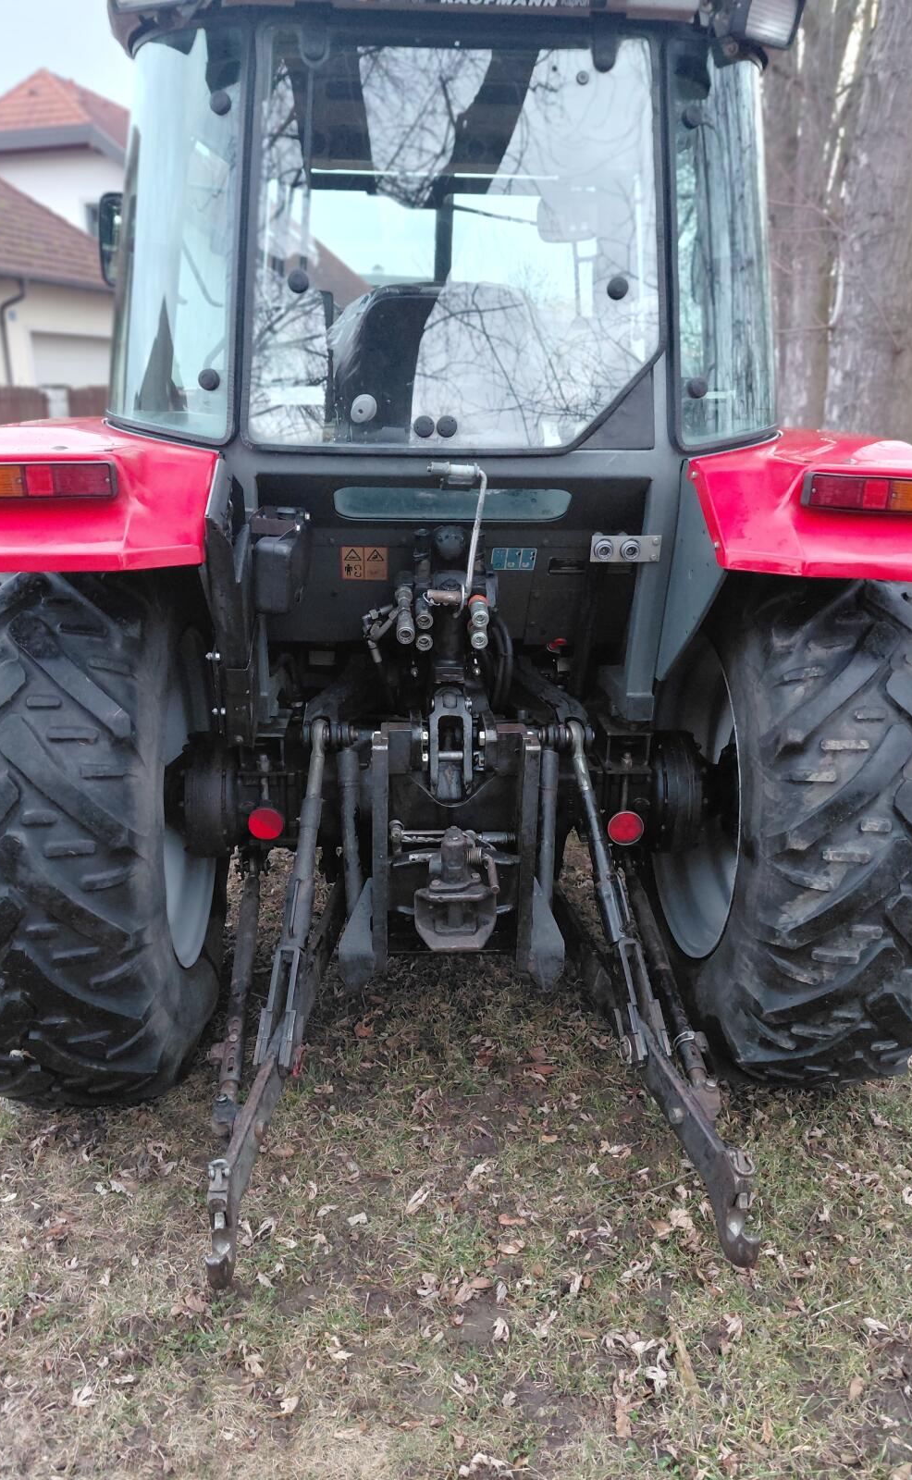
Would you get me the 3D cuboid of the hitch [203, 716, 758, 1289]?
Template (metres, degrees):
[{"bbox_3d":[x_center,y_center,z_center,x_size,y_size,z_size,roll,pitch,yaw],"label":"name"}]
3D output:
[{"bbox_3d":[0.040,0.474,2.418,1.080,0.970,0.960,0,18,-4],"label":"hitch"}]

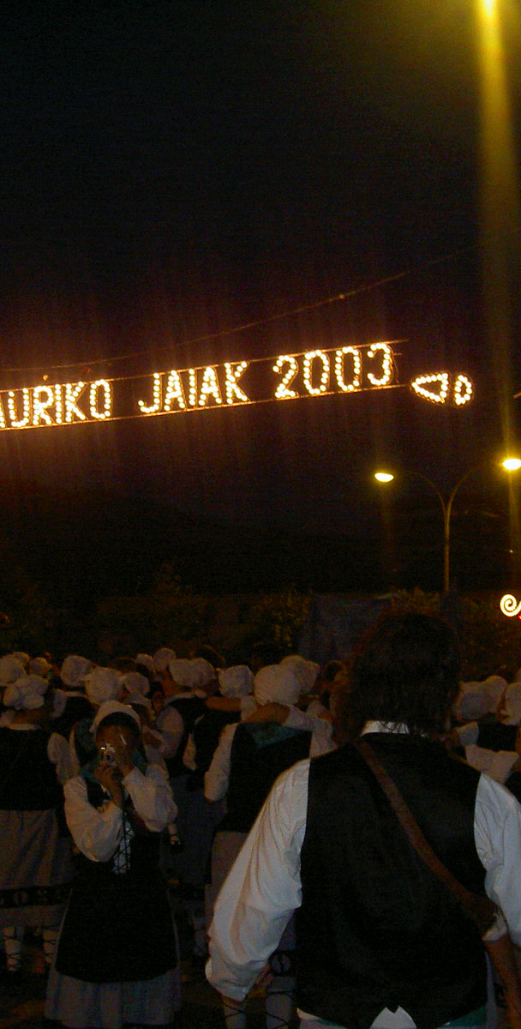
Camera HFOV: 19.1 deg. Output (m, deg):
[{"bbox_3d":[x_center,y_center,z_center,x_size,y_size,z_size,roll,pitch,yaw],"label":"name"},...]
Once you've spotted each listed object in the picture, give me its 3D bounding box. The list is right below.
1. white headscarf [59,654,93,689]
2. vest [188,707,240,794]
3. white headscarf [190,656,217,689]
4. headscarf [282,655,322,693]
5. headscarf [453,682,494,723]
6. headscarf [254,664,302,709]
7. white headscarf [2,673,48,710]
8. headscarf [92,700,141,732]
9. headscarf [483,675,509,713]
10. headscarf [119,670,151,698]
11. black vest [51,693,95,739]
[{"bbox_3d":[-1.094,0.935,9.200,0.215,0.205,0.250,0,-7,0],"label":"white headscarf"},{"bbox_3d":[-0.214,1.212,8.000,0.360,0.460,0.250,0,-5,-5],"label":"vest"},{"bbox_3d":[-0.343,0.920,9.000,0.190,0.185,0.230,2,-6,-10],"label":"white headscarf"},{"bbox_3d":[0.208,0.847,8.200,0.220,0.210,0.240,0,-5,0],"label":"headscarf"},{"bbox_3d":[1.129,0.998,8.200,0.230,0.210,0.250,2,-7,-17],"label":"headscarf"},{"bbox_3d":[0.076,0.790,7.100,0.230,0.200,0.250,0,-7,0],"label":"headscarf"},{"bbox_3d":[-1.248,0.947,8.200,0.230,0.200,0.250,0,-7,3],"label":"white headscarf"},{"bbox_3d":[-0.588,0.837,6.300,0.210,0.200,0.240,1,-7,-5],"label":"headscarf"},{"bbox_3d":[1.258,0.964,8.300,0.190,0.195,0.230,1,-6,0],"label":"headscarf"},{"bbox_3d":[-0.826,1.110,10.100,0.210,0.200,0.230,2,-6,-20],"label":"headscarf"},{"bbox_3d":[-1.150,1.288,9.500,0.360,0.440,0.250,0,-5,0],"label":"black vest"}]

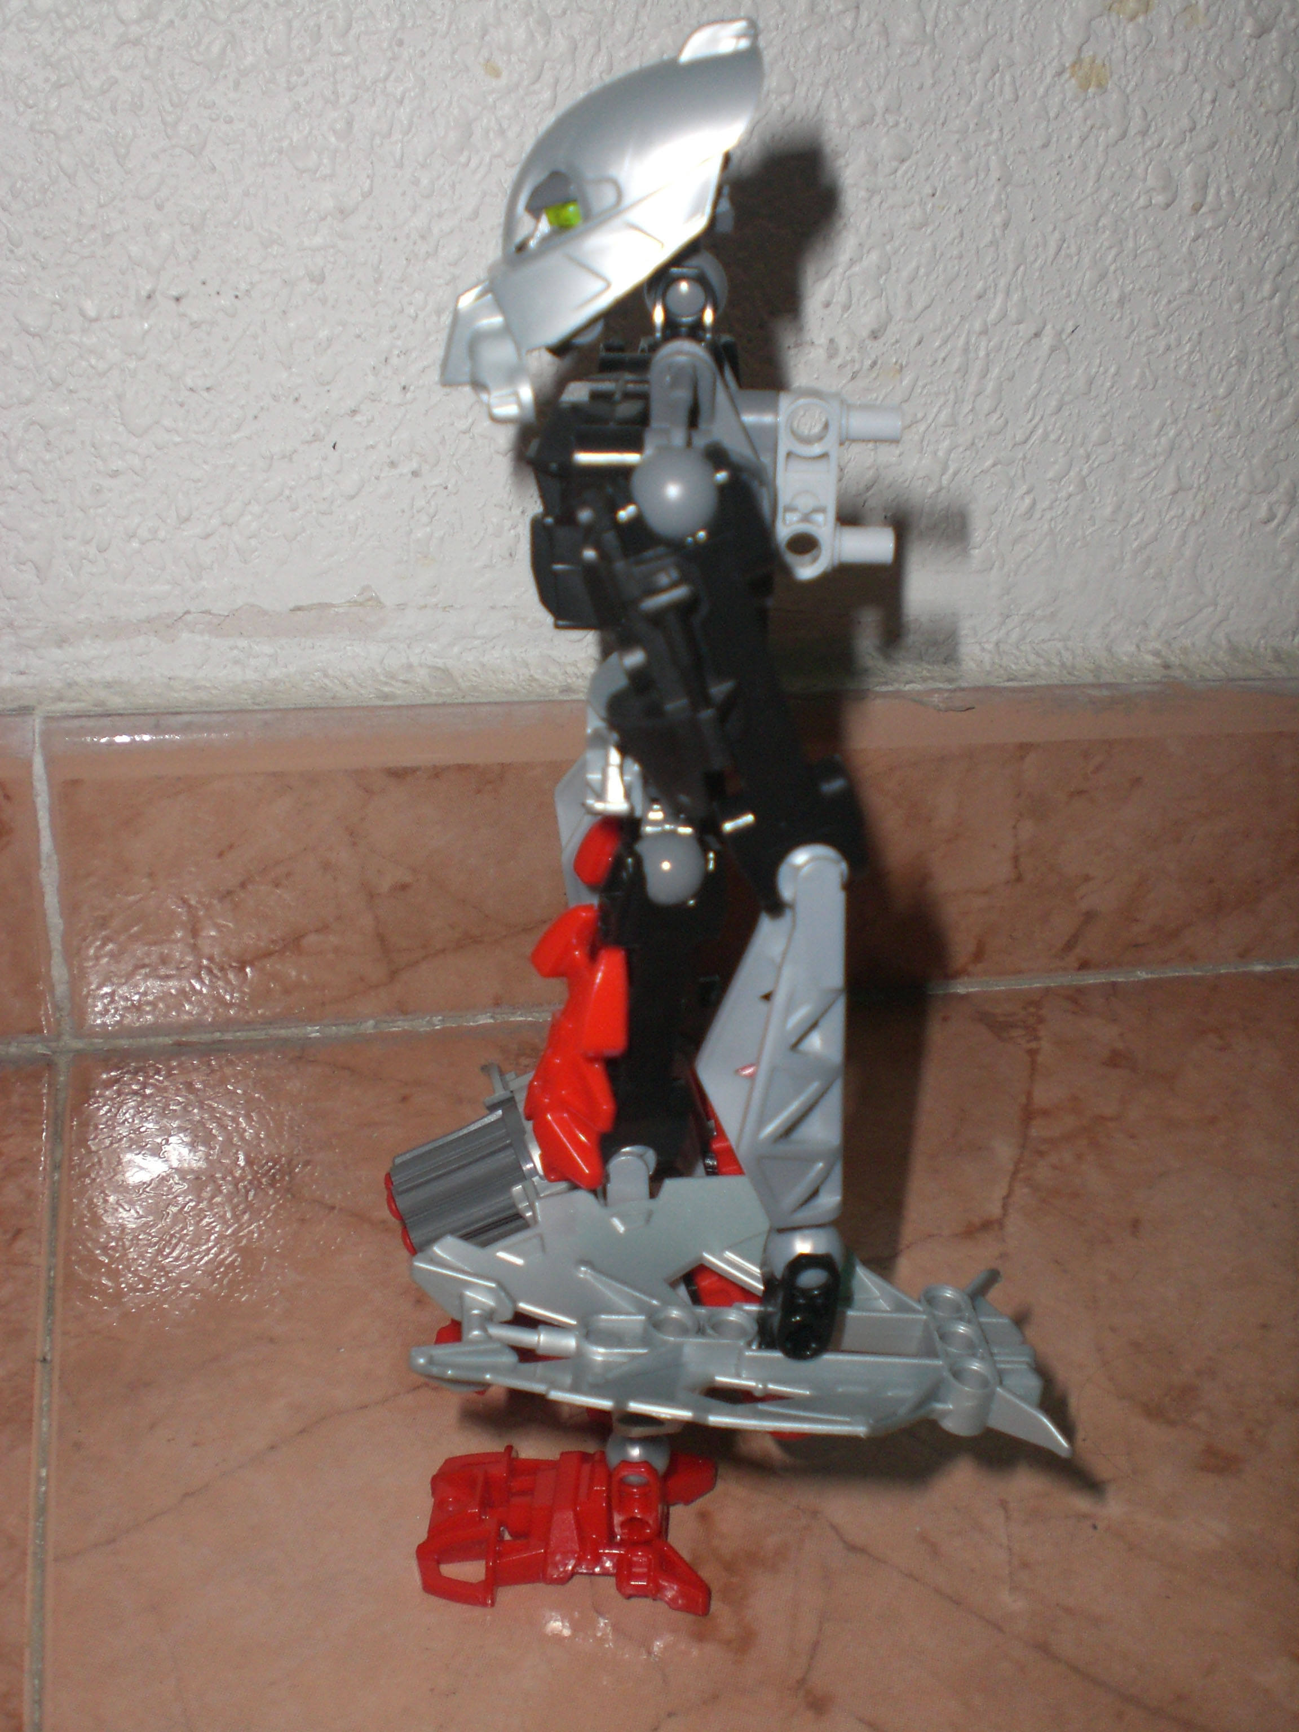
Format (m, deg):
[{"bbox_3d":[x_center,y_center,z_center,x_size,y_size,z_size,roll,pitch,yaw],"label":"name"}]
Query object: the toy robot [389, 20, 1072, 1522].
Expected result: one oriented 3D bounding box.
[{"bbox_3d":[0.012,0.008,0.268,0.102,0.224,0.116,3,26,0],"label":"toy robot"}]

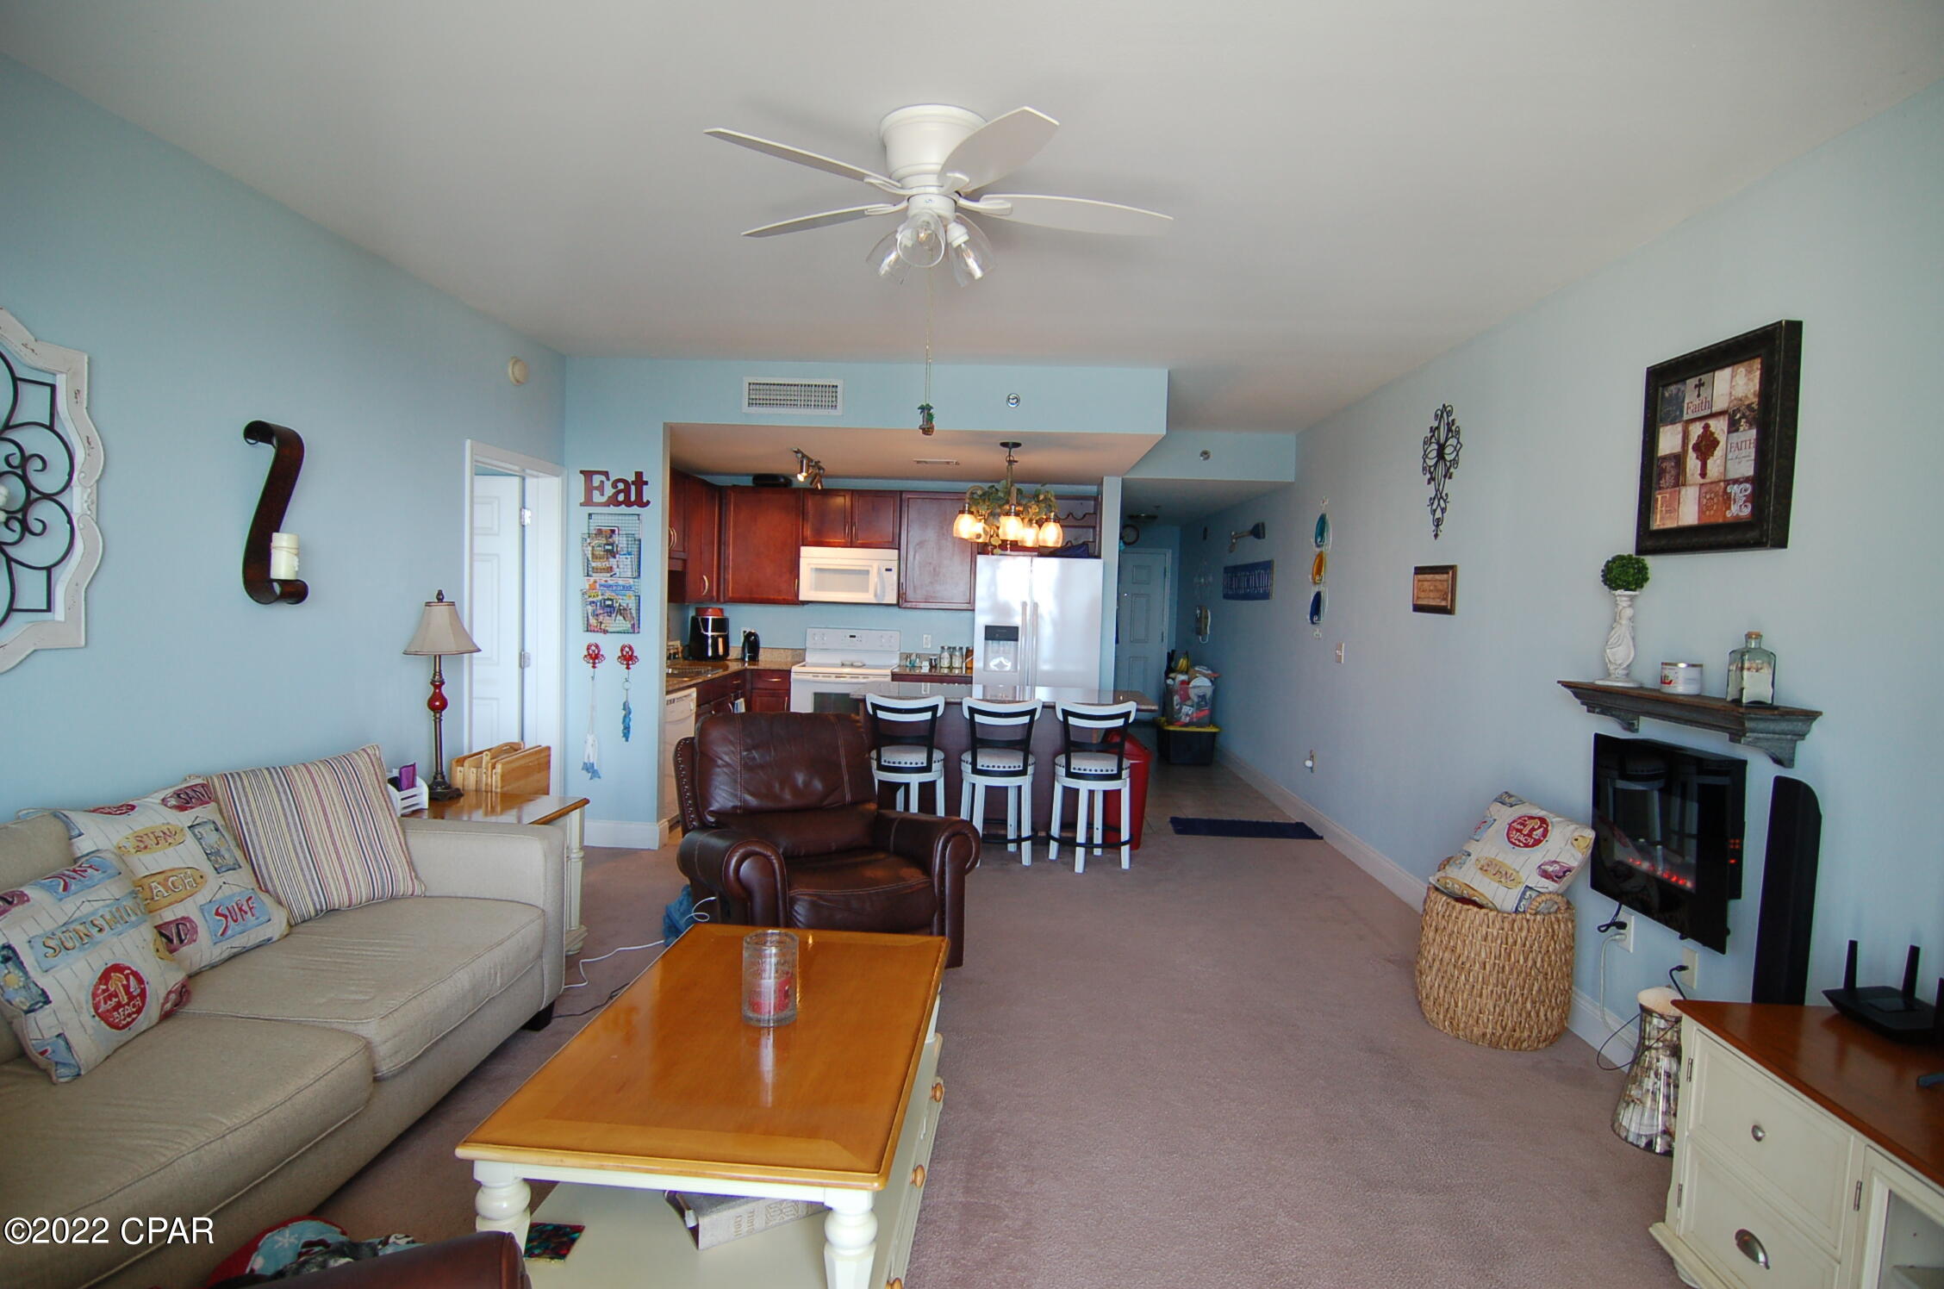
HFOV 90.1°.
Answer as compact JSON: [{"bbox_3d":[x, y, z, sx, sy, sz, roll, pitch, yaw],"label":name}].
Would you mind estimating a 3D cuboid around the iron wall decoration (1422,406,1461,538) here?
[{"bbox_3d":[2.232,-0.820,4.618,0.035,0.638,0.423,2,3,2],"label":"iron wall decoration"}]

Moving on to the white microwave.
[{"bbox_3d":[-0.952,-0.549,7.785,0.760,0.420,0.400,2,3,2],"label":"white microwave"}]

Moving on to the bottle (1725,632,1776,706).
[{"bbox_3d":[2.158,0.067,2.693,0.082,0.204,0.070,2,3,2],"label":"bottle"}]

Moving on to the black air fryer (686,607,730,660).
[{"bbox_3d":[-2.013,-0.058,7.431,0.280,0.380,0.340,-1,4,-44],"label":"black air fryer"}]

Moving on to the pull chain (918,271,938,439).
[{"bbox_3d":[-0.110,-0.749,2.507,0.050,0.410,0.040,2,3,2],"label":"pull chain"}]

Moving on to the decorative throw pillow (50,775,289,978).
[{"bbox_3d":[-2.095,0.613,2.540,0.150,0.490,0.500,-27,-1,6],"label":"decorative throw pillow"}]

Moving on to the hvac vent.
[{"bbox_3d":[-0.991,-1.379,5.399,0.555,0.200,0.020,2,3,2],"label":"hvac vent"}]

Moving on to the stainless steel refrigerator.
[{"bbox_3d":[0.491,0.250,7.388,0.912,1.780,0.760,2,3,4],"label":"stainless steel refrigerator"}]

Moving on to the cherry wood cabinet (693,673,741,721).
[{"bbox_3d":[-2.064,0.666,6.822,0.600,0.860,1.080,2,3,2],"label":"cherry wood cabinet"}]

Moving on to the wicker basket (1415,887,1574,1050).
[{"bbox_3d":[1.883,1.111,3.497,0.493,0.530,0.493,2,3,2],"label":"wicker basket"}]

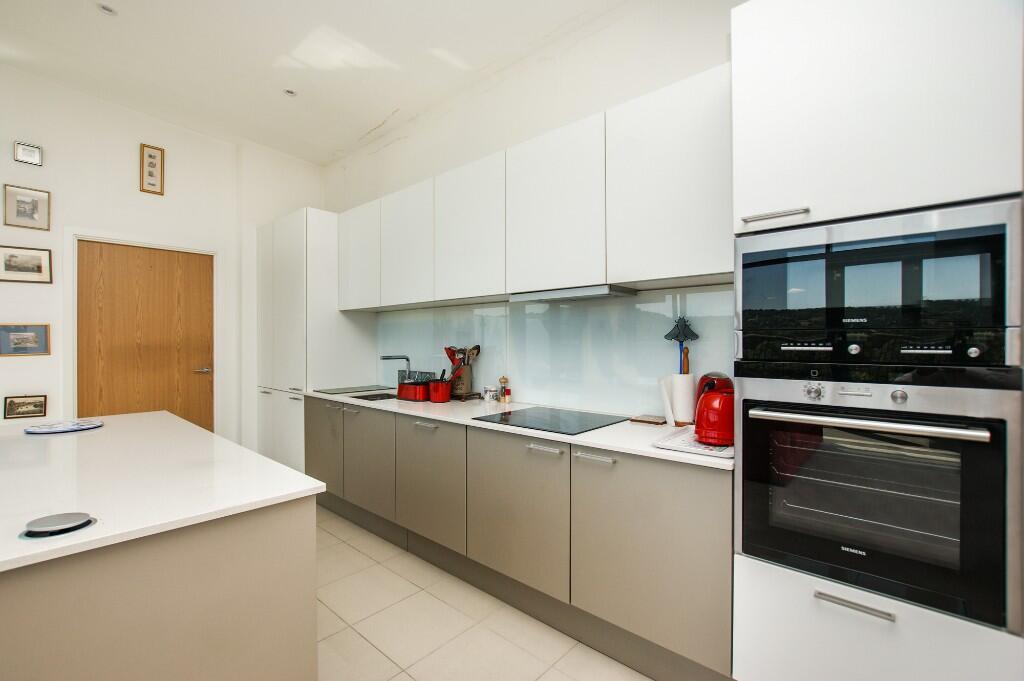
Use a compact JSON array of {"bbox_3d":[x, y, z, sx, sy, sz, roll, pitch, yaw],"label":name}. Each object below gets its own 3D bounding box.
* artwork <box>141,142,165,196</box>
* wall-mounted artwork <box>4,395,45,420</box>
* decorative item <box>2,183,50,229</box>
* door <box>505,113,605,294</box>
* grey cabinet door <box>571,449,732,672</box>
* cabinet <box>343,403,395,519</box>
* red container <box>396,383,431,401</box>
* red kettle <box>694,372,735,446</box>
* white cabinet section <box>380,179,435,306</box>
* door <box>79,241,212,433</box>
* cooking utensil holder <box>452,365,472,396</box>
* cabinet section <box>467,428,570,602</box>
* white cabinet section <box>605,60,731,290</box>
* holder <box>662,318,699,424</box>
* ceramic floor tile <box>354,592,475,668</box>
[{"bbox_3d":[-2.904,-1.381,3.451,0.022,0.380,0.144,0,0,40],"label":"artwork"},{"bbox_3d":[-3.276,0.449,2.876,0.020,0.139,0.185,0,0,40],"label":"wall-mounted artwork"},{"bbox_3d":[-3.334,-0.910,2.938,0.022,0.277,0.209,0,0,40],"label":"decorative item"},{"bbox_3d":[0.202,-0.642,2.131,0.597,0.784,0.024,0,0,40],"label":"door"},{"bbox_3d":[0.471,0.739,1.541,0.597,0.645,0.028,0,0,40],"label":"grey cabinet door"},{"bbox_3d":[-0.729,0.746,2.910,0.597,0.645,0.560,0,0,40],"label":"cabinet"},{"bbox_3d":[-0.626,0.339,2.890,0.240,0.105,0.170,0,0,40],"label":"red container"},{"bbox_3d":[0.802,0.253,1.652,0.188,0.247,0.210,0,0,40],"label":"red kettle"},{"bbox_3d":[-0.611,-0.639,3.029,0.600,0.780,0.345,0,0,40],"label":"white cabinet section"},{"bbox_3d":[-2.946,0.254,3.489,0.045,2.010,0.856,0,0,40],"label":"door"},{"bbox_3d":[-0.333,0.263,2.870,0.134,0.190,0.134,0,0,0],"label":"cooking utensil holder"},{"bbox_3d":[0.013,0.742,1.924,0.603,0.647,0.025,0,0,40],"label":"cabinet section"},{"bbox_3d":[0.763,-0.644,1.874,0.590,0.780,0.345,0,0,40],"label":"white cabinet section"},{"bbox_3d":[0.772,0.146,1.964,0.160,0.476,0.140,0,0,40],"label":"holder"},{"bbox_3d":[-0.429,1.262,1.885,0.395,0.010,0.395,0,0,40],"label":"ceramic floor tile"}]

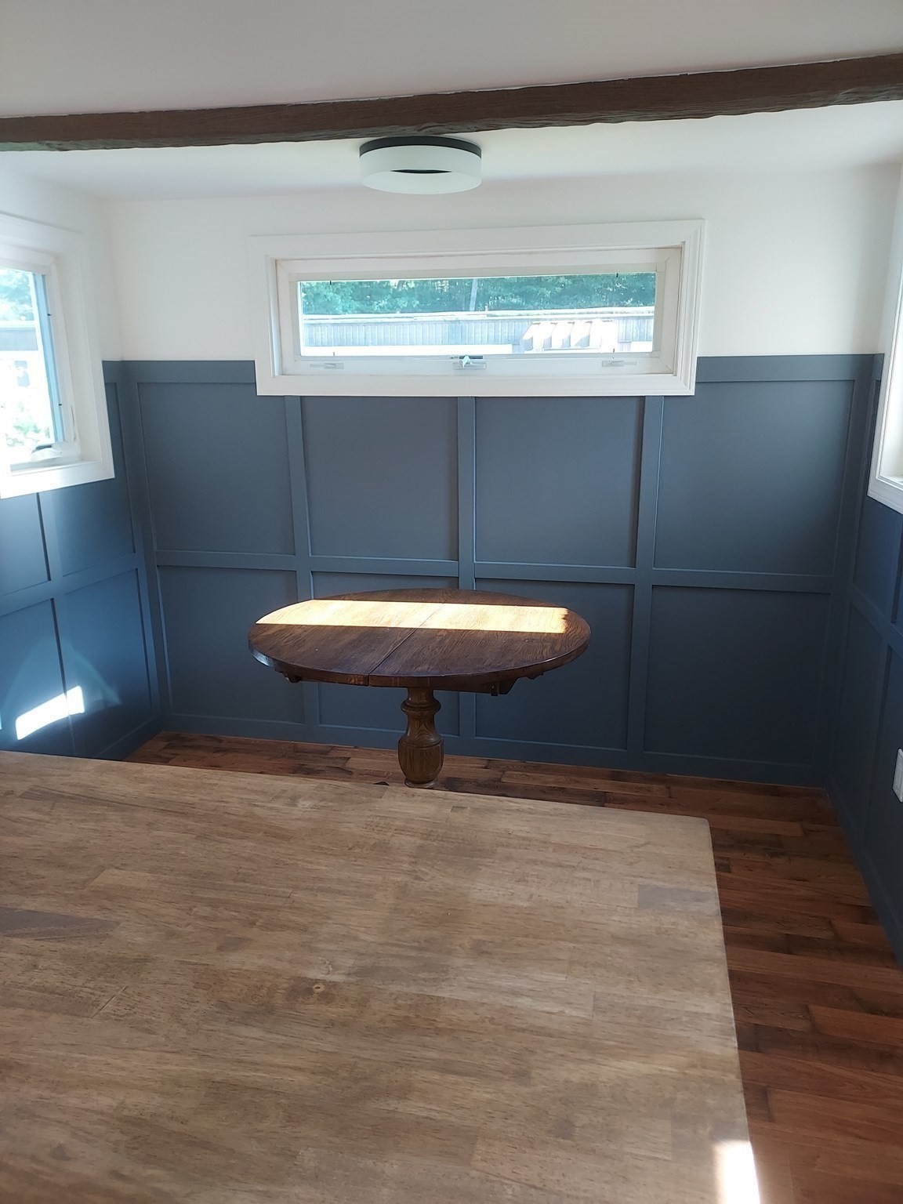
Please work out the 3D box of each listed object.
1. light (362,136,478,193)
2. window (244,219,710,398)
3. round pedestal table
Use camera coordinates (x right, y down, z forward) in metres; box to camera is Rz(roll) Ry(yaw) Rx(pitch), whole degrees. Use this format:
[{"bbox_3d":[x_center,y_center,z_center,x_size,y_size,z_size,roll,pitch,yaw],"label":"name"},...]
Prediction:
[{"bbox_3d":[-0.089,-1.276,2.453,0.356,0.078,0.356,0,15,0],"label":"light"},{"bbox_3d":[0.050,-1.038,3.013,1.627,0.570,0.090,3,16,12],"label":"window"},{"bbox_3d":[-0.095,0.437,2.775,1.063,0.750,0.953,3,16,12],"label":"round pedestal table"}]

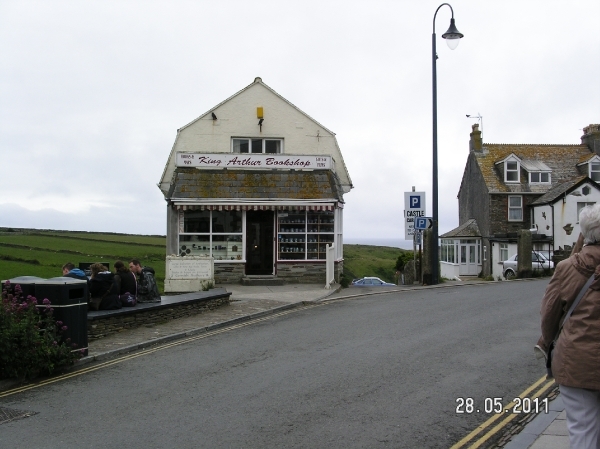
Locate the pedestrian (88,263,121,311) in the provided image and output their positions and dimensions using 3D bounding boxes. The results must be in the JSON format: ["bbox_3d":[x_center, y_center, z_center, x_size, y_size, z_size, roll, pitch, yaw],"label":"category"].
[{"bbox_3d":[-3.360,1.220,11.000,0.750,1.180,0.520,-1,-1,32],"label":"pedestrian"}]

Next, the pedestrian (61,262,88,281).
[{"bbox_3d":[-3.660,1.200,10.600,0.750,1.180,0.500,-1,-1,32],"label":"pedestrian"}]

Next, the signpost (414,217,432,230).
[{"bbox_3d":[3.890,-0.020,20.500,0.620,0.380,0.070,0,-1,7],"label":"signpost"}]

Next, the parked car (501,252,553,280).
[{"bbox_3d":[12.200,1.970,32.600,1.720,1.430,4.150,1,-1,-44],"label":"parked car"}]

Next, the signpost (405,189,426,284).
[{"bbox_3d":[3.630,0.345,20.700,0.690,3.050,0.120,0,-1,9],"label":"signpost"}]

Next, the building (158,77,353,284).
[{"bbox_3d":[-0.950,-1.400,24.600,6.400,6.700,8.500,0,-1,6],"label":"building"}]

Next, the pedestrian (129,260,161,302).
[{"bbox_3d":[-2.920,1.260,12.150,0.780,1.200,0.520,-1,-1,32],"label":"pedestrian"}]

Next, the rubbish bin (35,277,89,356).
[{"bbox_3d":[-3.130,1.220,8.680,0.500,1.060,0.500,0,-1,24],"label":"rubbish bin"}]

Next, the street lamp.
[{"bbox_3d":[4.530,-2.430,19.950,0.660,8.580,1.400,1,-1,-41],"label":"street lamp"}]

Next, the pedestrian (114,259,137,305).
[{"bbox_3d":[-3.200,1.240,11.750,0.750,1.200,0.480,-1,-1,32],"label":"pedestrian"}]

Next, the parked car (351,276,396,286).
[{"bbox_3d":[6.450,5.200,56.000,4.250,1.420,1.720,0,-1,0],"label":"parked car"}]

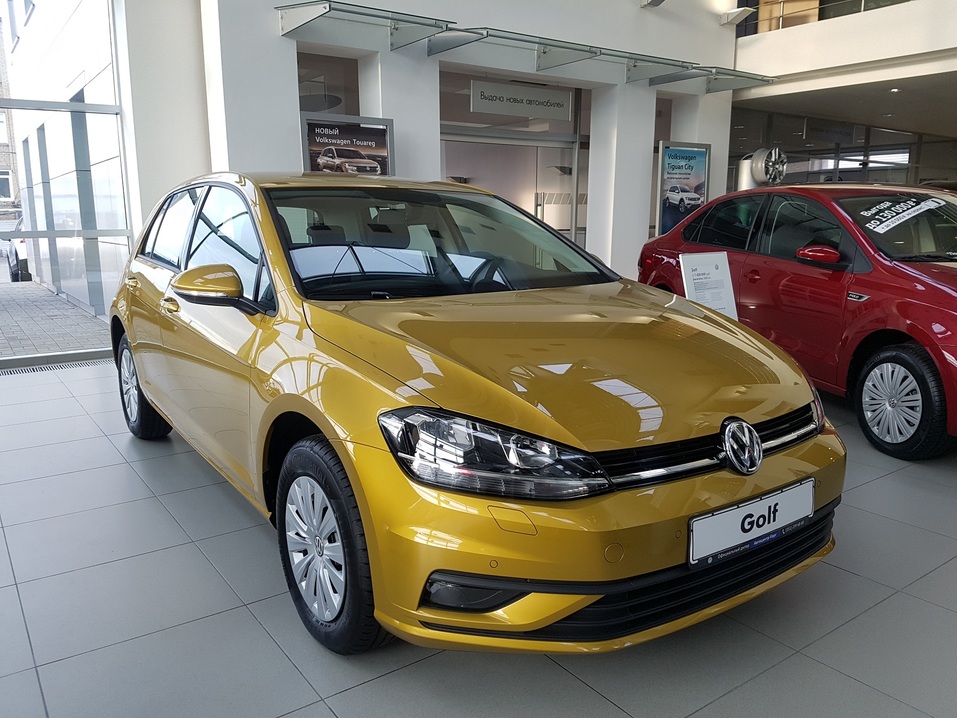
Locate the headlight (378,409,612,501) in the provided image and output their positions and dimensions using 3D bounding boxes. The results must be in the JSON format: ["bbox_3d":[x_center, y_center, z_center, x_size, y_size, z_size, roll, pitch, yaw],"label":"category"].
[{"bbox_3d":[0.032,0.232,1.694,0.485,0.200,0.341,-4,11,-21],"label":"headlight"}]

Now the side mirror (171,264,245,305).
[{"bbox_3d":[-0.888,-0.242,2.354,0.205,0.140,0.130,-7,13,-35],"label":"side mirror"}]

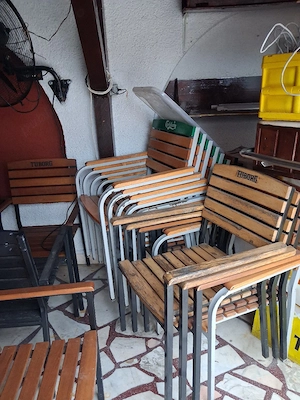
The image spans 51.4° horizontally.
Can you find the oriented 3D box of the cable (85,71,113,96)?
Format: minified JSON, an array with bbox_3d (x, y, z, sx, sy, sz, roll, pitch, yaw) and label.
[{"bbox_3d":[-0.347,-0.784,2.100,0.180,0.160,0.110,-3,17,-3],"label":"cable"}]

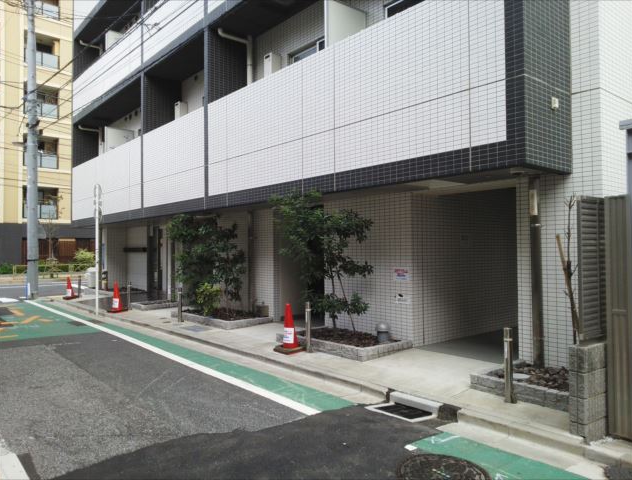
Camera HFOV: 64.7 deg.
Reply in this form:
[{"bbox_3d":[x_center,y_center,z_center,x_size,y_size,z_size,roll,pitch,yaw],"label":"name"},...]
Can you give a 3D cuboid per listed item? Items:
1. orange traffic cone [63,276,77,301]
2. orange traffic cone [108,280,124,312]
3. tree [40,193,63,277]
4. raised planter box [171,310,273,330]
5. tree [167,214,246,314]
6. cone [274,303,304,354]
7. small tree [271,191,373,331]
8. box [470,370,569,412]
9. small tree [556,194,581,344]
[{"bbox_3d":[-8.066,1.544,16.400,0.380,0.710,0.380,0,-1,-40],"label":"orange traffic cone"},{"bbox_3d":[-4.878,1.368,12.192,0.380,0.730,0.380,0,-1,-40],"label":"orange traffic cone"},{"bbox_3d":[-14.730,-0.278,27.800,1.250,4.750,1.250,0,-1,-40],"label":"tree"},{"bbox_3d":[-2.017,1.600,10.359,0.950,0.170,2.400,0,-1,-40],"label":"raised planter box"},{"bbox_3d":[-2.239,0.499,10.461,1.200,2.100,1.900,0,-1,-40],"label":"tree"},{"bbox_3d":[-0.406,1.324,7.531,0.360,0.690,0.360,0,-1,-40],"label":"cone"},{"bbox_3d":[0.066,0.358,7.633,1.250,2.200,1.750,0,-1,-40],"label":"small tree"},{"bbox_3d":[2.386,1.485,5.187,1.000,0.170,1.160,0,-1,-40],"label":"box"},{"bbox_3d":[2.503,0.469,4.930,0.200,1.800,0.200,0,-1,-40],"label":"small tree"}]

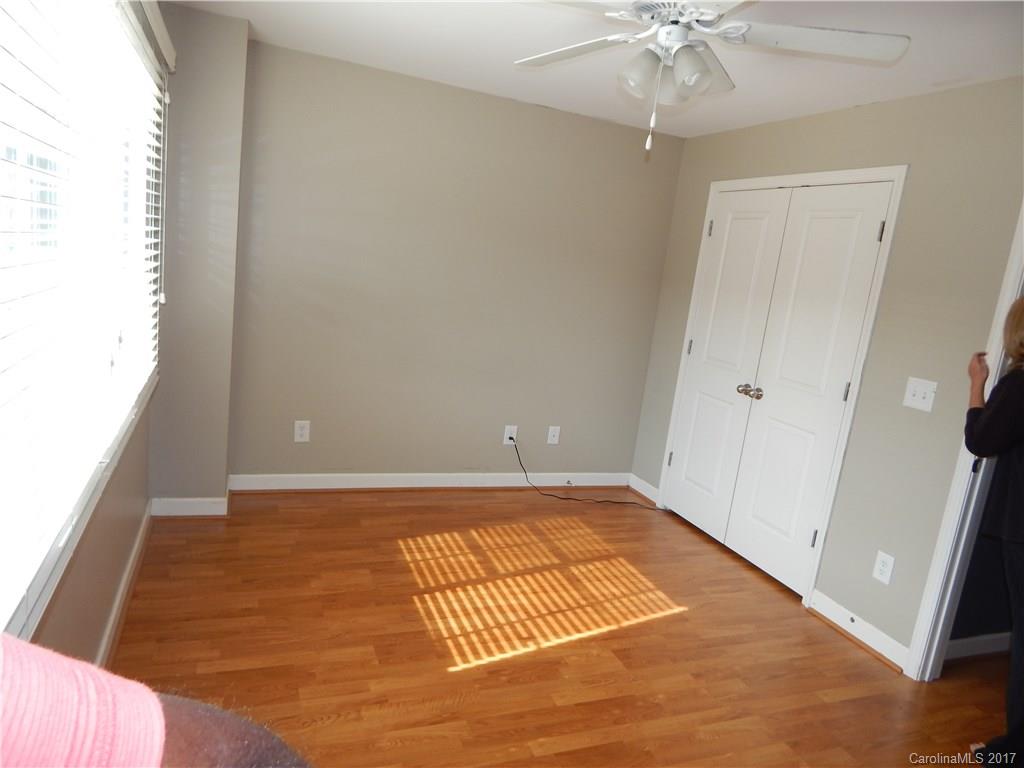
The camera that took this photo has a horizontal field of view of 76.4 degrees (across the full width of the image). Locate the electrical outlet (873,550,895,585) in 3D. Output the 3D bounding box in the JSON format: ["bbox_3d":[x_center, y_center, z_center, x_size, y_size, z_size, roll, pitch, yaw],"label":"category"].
[{"bbox_3d":[1.641,0.808,2.874,0.012,0.126,0.077,3,12,-22],"label":"electrical outlet"}]

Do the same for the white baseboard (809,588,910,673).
[{"bbox_3d":[1.577,1.113,2.989,0.018,0.102,0.505,3,12,-22],"label":"white baseboard"}]

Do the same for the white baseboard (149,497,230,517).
[{"bbox_3d":[-1.657,0.640,3.351,0.350,0.102,0.018,3,12,-22],"label":"white baseboard"}]

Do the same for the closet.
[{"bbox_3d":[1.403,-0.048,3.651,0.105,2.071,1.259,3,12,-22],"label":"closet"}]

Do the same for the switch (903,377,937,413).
[{"bbox_3d":[1.725,0.043,2.753,0.012,0.126,0.126,3,12,-22],"label":"switch"}]

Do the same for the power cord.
[{"bbox_3d":[0.495,0.586,4.303,0.994,0.374,0.451,3,12,-22],"label":"power cord"}]

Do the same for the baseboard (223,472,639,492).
[{"bbox_3d":[-0.373,0.632,4.214,2.678,0.102,0.018,3,12,-22],"label":"baseboard"}]

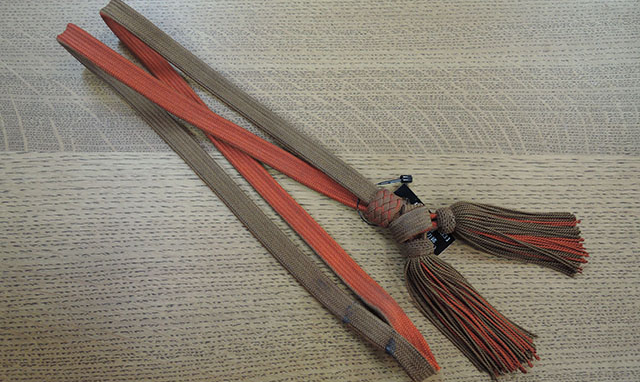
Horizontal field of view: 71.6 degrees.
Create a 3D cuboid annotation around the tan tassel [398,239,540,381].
[{"bbox_3d":[0.068,0.056,0.215,0.033,0.015,0.082,-41,70,-18],"label":"tan tassel"}]

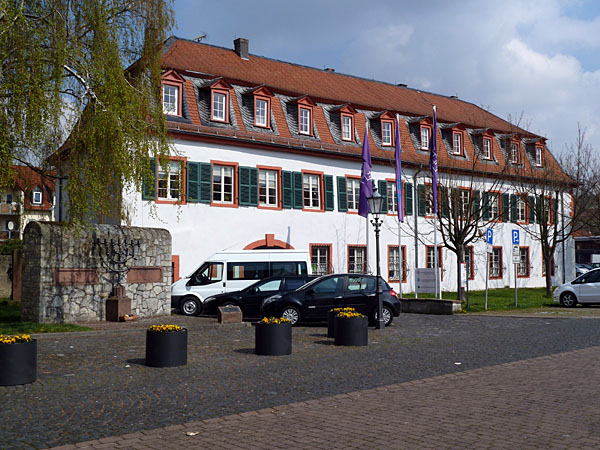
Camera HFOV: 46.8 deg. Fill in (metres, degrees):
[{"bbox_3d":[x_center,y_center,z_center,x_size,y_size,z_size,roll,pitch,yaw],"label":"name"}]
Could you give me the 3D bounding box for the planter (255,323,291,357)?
[{"bbox_3d":[-0.517,2.228,13.680,0.720,0.610,0.720,-1,-3,0],"label":"planter"}]

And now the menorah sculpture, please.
[{"bbox_3d":[-5.524,1.637,21.100,1.380,2.550,0.580,2,-4,-41],"label":"menorah sculpture"}]

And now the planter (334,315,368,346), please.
[{"bbox_3d":[1.123,2.289,15.000,0.700,0.610,0.700,0,-3,0],"label":"planter"}]

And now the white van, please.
[{"bbox_3d":[-2.102,2.033,25.057,5.200,2.300,1.980,-1,-3,2],"label":"white van"}]

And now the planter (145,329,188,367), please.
[{"bbox_3d":[-2.367,2.172,12.358,0.720,0.610,0.720,-1,-3,0],"label":"planter"}]

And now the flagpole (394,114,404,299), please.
[{"bbox_3d":[3.973,-0.756,27.600,0.340,7.300,0.300,0,-3,-6],"label":"flagpole"}]

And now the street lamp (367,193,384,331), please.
[{"bbox_3d":[2.098,0.920,18.600,0.460,3.780,0.460,0,-3,-11],"label":"street lamp"}]

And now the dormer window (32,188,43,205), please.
[{"bbox_3d":[-23.475,-2.531,62.000,1.000,1.500,1.000,2,-4,-33],"label":"dormer window"}]

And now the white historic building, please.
[{"bbox_3d":[3.287,-2.501,40.822,33.480,12.840,9.100,2,-4,-38],"label":"white historic building"}]

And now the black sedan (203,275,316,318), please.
[{"bbox_3d":[-0.825,2.295,22.450,4.500,1.460,1.780,-1,-3,2],"label":"black sedan"}]

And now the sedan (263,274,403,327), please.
[{"bbox_3d":[0.922,2.146,20.261,4.020,1.480,1.720,-1,-3,1],"label":"sedan"}]

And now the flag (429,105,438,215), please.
[{"bbox_3d":[5.102,-2.447,26.300,0.340,4.050,0.300,0,-3,0],"label":"flag"}]

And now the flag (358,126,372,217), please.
[{"bbox_3d":[2.752,-2.217,29.000,0.580,3.800,0.360,0,-3,-6],"label":"flag"}]

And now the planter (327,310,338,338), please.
[{"bbox_3d":[1.044,2.377,16.637,0.720,0.610,0.720,-1,-3,0],"label":"planter"}]

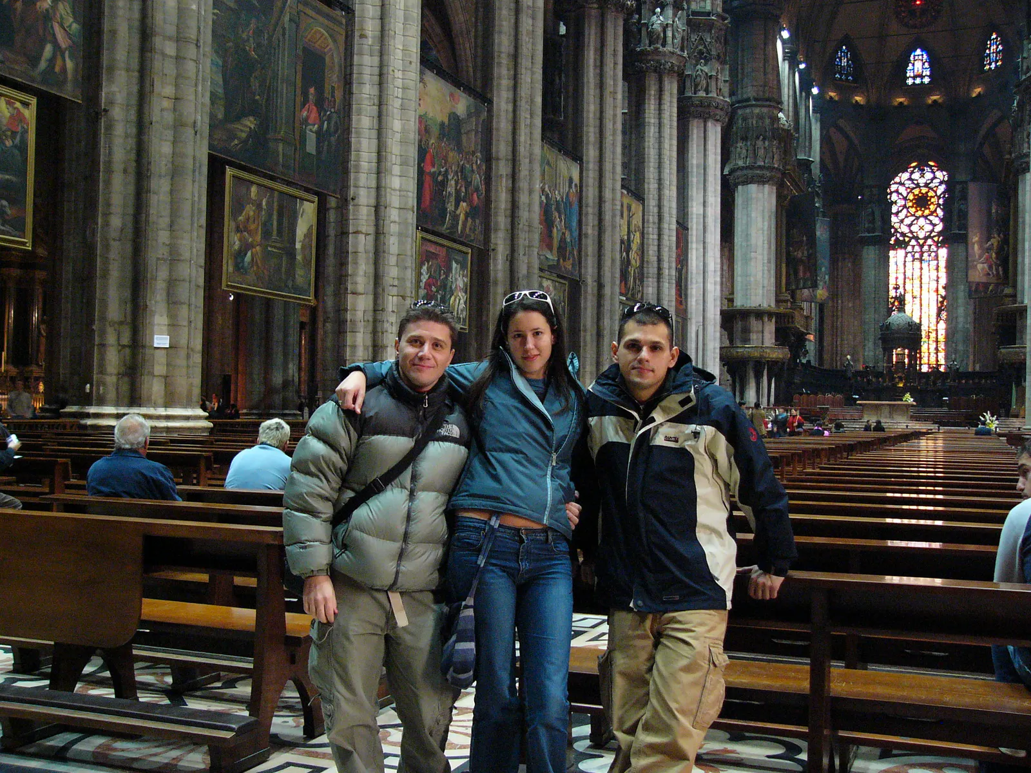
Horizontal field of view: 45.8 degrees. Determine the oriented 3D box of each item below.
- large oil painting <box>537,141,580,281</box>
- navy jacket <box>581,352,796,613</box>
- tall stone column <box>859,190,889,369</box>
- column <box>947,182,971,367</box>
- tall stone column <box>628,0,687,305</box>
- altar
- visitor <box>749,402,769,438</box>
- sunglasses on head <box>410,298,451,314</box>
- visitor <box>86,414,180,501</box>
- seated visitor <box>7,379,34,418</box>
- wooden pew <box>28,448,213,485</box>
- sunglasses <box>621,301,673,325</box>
[{"bbox_3d":[1.440,-6.719,46.456,0.150,4.700,5.900,1,-1,21],"label":"large oil painting"},{"bbox_3d":[0.477,0.266,3.400,0.600,0.730,0.360,1,-1,13],"label":"navy jacket"},{"bbox_3d":[33.830,-7.517,115.000,2.900,22.600,2.900,1,-1,21],"label":"tall stone column"},{"bbox_3d":[40.993,-7.420,113.000,2.900,22.600,2.900,1,-1,21],"label":"column"},{"bbox_3d":[7.255,-9.272,61.221,3.000,24.000,3.000,1,-1,21],"label":"tall stone column"},{"bbox_3d":[23.413,1.567,77.000,3.700,1.180,1.350,1,-1,21],"label":"altar"},{"bbox_3d":[8.153,1.465,41.000,0.500,1.760,0.340,1,-1,21],"label":"visitor"},{"bbox_3d":[-0.244,-0.204,3.570,0.145,0.140,0.050,7,42,1],"label":"sunglasses on head"},{"bbox_3d":[-1.887,0.821,6.505,0.500,1.340,0.750,1,-1,21],"label":"visitor"},{"bbox_3d":[-10.741,0.813,26.500,0.520,1.800,0.360,1,-1,6],"label":"seated visitor"},{"bbox_3d":[-3.915,1.105,12.250,2.200,0.920,0.680,1,-1,21],"label":"wooden pew"},{"bbox_3d":[0.363,-0.172,3.370,0.148,0.055,0.150,-1,-42,3],"label":"sunglasses"}]

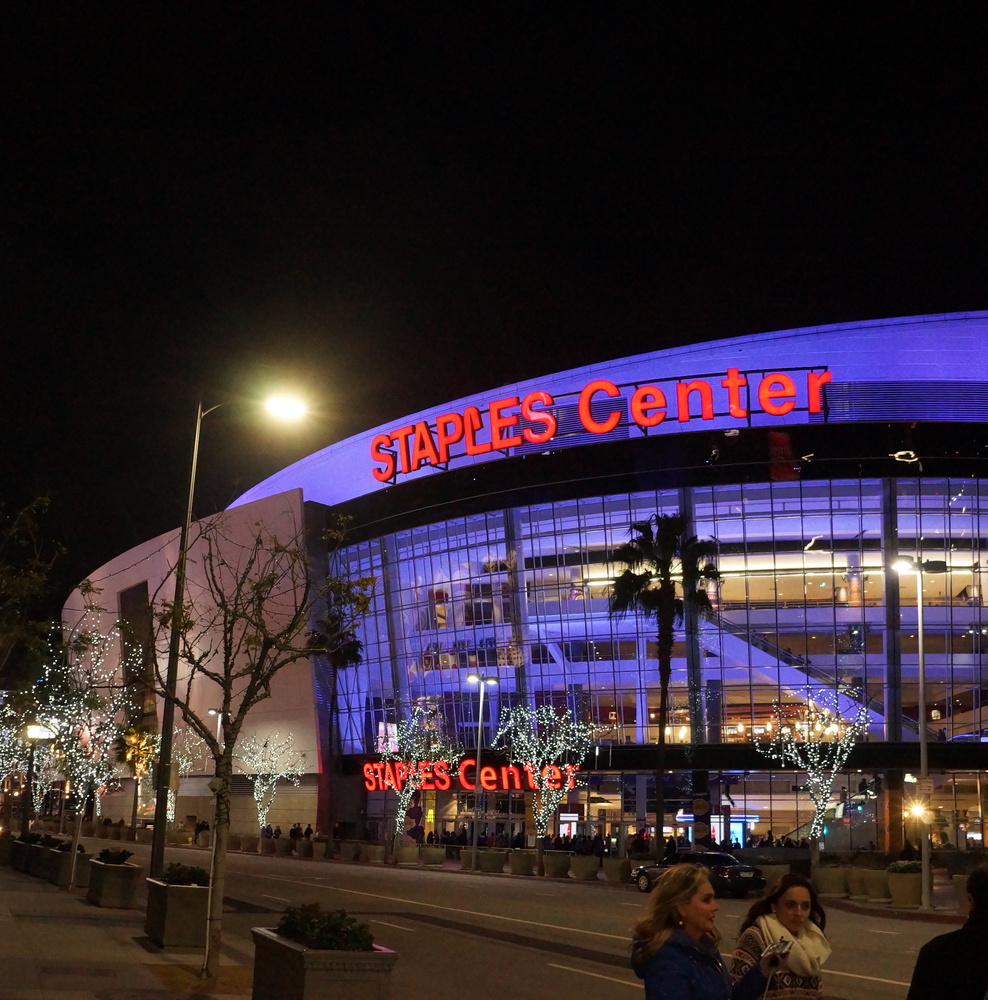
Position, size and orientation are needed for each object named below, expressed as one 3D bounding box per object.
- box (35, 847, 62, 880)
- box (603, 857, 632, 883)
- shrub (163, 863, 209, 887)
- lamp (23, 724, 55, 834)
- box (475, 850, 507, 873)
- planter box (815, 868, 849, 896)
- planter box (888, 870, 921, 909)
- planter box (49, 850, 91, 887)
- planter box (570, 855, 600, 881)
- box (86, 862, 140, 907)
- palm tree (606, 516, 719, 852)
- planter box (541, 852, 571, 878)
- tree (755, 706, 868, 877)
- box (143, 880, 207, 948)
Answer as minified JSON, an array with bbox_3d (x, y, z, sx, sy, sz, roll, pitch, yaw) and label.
[{"bbox_3d":[-11.742,9.584,29.799,0.740,0.780,1.450,12,-19,-31],"label":"box"},{"bbox_3d":[5.205,15.629,47.434,1.220,0.910,1.220,0,-16,6],"label":"box"},{"bbox_3d":[-4.392,5.343,16.034,0.600,0.350,0.800,9,-18,-24],"label":"shrub"},{"bbox_3d":[-14.503,9.211,35.416,0.800,4.190,0.750,2,-16,0],"label":"lamp"},{"bbox_3d":[-0.006,13.829,43.058,1.020,0.800,1.020,2,-16,1],"label":"box"},{"bbox_3d":[11.994,13.508,39.986,1.240,0.930,1.240,-3,-17,16],"label":"planter box"},{"bbox_3d":[11.480,10.796,31.177,1.240,0.930,1.240,-4,-17,19],"label":"planter box"},{"bbox_3d":[-10.285,8.939,27.311,0.740,0.780,1.450,11,-18,-28],"label":"planter box"},{"bbox_3d":[3.259,12.998,39.744,1.000,0.840,1.000,1,-16,5],"label":"planter box"},{"bbox_3d":[-7.346,7.437,21.800,0.740,0.780,1.450,10,-18,-26],"label":"box"},{"bbox_3d":[7.302,8.137,48.835,4.400,15.500,4.400,0,-16,8],"label":"palm tree"},{"bbox_3d":[2.296,13.312,40.985,1.000,0.840,1.000,1,-16,4],"label":"planter box"},{"bbox_3d":[11.315,10.460,40.152,3.900,6.750,3.900,-2,-17,15],"label":"tree"},{"bbox_3d":[-4.488,5.846,15.976,0.700,0.780,1.620,10,-17,-24],"label":"box"}]

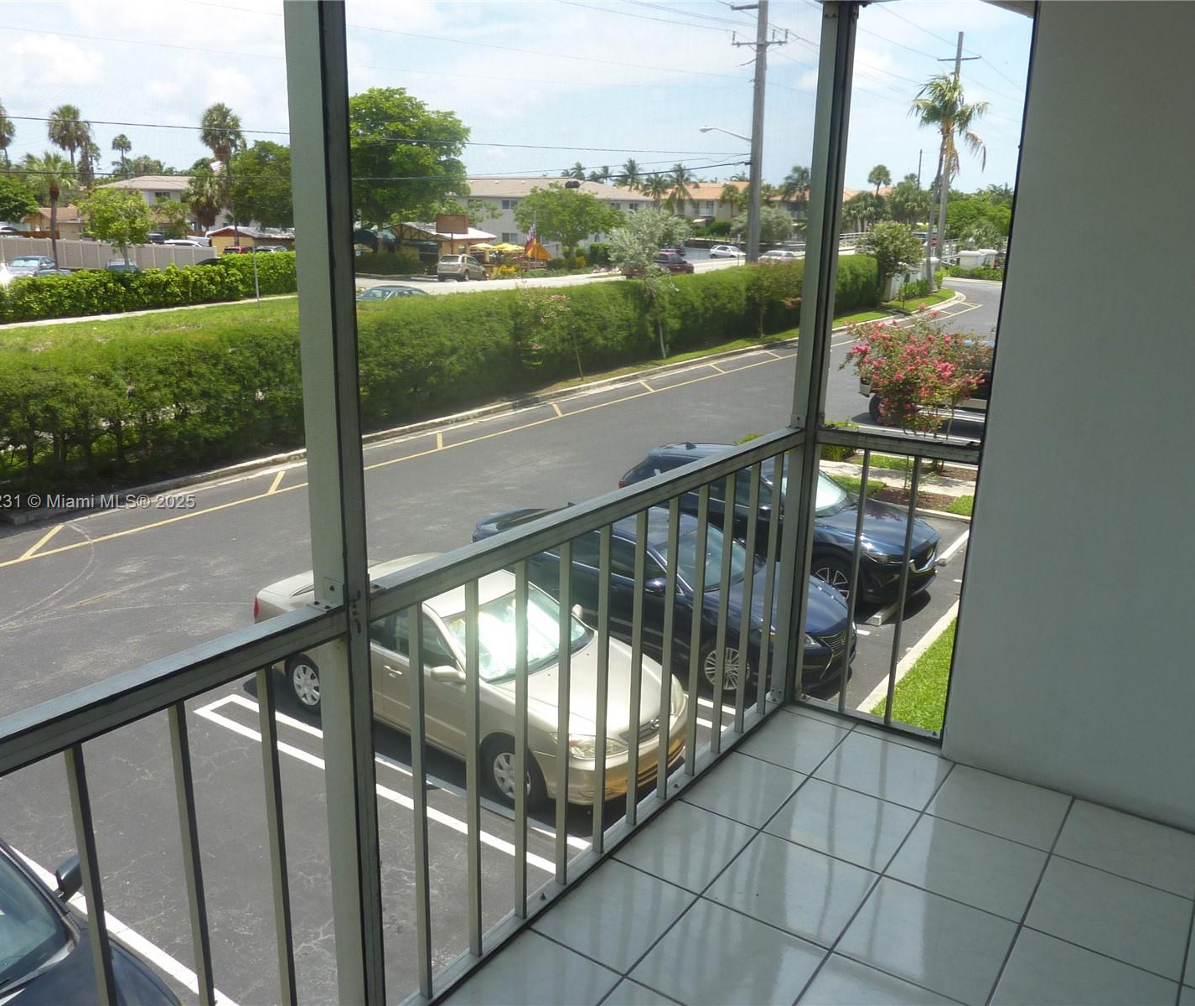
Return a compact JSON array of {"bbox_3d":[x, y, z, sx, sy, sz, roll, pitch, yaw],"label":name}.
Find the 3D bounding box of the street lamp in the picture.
[{"bbox_3d":[5.213,-10.910,39.505,2.800,8.530,0.450,12,19,34],"label":"street lamp"}]

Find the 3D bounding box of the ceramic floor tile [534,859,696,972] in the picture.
[{"bbox_3d":[0.041,0.951,2.254,0.282,0.010,0.317,11,19,34],"label":"ceramic floor tile"}]

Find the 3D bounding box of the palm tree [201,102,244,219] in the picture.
[{"bbox_3d":[-32.209,-27.523,83.285,3.800,12.760,3.800,-4,17,-20],"label":"palm tree"}]

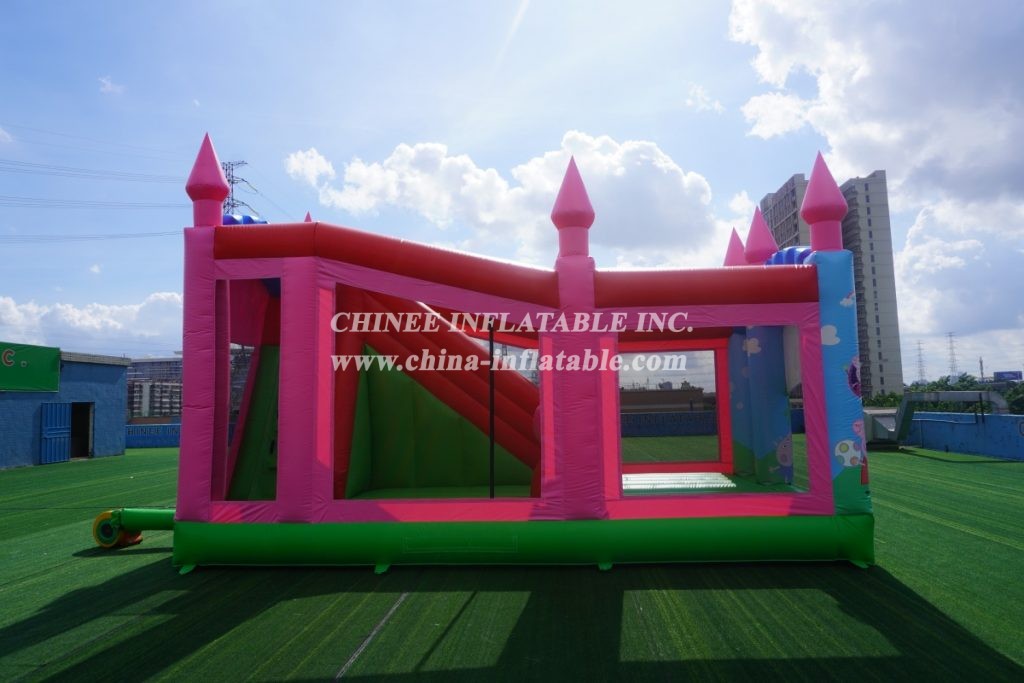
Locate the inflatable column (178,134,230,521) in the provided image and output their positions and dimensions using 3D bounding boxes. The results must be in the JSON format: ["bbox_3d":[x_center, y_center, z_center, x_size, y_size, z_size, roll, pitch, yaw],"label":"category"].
[{"bbox_3d":[-3.347,-0.220,7.426,0.450,4.220,0.450,-1,-6,2],"label":"inflatable column"}]

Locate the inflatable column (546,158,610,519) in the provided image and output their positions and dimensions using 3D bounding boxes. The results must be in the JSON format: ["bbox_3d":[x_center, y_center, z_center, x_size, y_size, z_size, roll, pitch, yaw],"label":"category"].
[{"bbox_3d":[0.776,-0.131,8.116,0.604,4.267,0.549,-1,-5,3],"label":"inflatable column"}]

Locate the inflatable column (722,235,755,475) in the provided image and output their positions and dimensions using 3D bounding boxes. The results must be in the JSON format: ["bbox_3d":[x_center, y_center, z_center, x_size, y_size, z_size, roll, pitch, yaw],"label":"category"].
[{"bbox_3d":[3.452,0.120,10.236,0.450,3.780,0.450,-1,-6,2],"label":"inflatable column"}]

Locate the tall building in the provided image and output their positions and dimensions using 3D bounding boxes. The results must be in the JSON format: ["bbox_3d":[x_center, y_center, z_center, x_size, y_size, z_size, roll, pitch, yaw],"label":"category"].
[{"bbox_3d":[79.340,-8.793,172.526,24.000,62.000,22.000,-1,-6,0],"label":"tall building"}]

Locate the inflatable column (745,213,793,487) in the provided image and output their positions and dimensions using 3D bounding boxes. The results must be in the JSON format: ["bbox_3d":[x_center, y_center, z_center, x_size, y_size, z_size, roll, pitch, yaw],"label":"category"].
[{"bbox_3d":[3.432,0.025,9.158,0.460,3.780,0.450,-1,-6,2],"label":"inflatable column"}]

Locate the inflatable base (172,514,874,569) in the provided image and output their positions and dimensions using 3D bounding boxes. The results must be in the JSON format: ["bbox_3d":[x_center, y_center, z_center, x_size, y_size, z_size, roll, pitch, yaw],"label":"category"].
[{"bbox_3d":[0.119,2.170,8.674,7.050,0.470,3.700,-1,-6,2],"label":"inflatable base"}]

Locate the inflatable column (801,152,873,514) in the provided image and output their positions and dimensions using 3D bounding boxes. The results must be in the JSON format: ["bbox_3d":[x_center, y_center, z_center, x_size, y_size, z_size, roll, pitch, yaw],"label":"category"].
[{"bbox_3d":[3.339,-0.163,7.114,0.470,3.780,0.450,-1,-6,2],"label":"inflatable column"}]

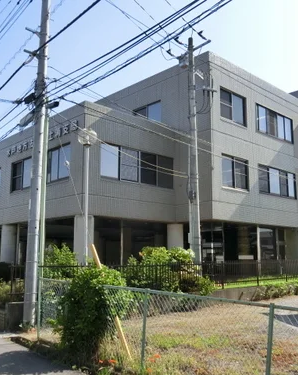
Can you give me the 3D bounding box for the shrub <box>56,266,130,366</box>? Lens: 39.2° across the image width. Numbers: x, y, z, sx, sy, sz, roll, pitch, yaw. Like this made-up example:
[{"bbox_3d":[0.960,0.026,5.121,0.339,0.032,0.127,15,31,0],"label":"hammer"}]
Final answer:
[{"bbox_3d":[-0.910,2.073,6.938,1.000,1.460,1.050,0,-10,0],"label":"shrub"}]

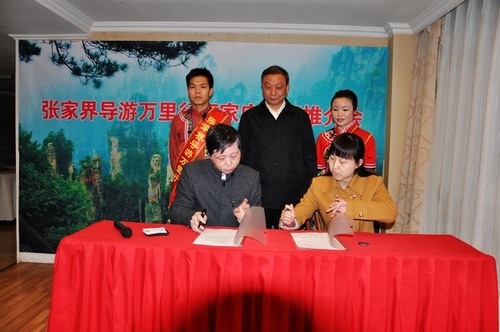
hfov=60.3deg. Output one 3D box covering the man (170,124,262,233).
[{"bbox_3d":[-0.193,0.439,2.357,0.530,1.290,0.680,2,3,-1],"label":"man"}]

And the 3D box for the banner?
[{"bbox_3d":[-0.481,-0.116,3.997,3.420,1.995,0.030,2,3,2],"label":"banner"}]

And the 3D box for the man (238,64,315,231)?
[{"bbox_3d":[0.176,0.210,2.830,0.510,1.720,0.300,2,3,4],"label":"man"}]

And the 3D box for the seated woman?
[{"bbox_3d":[0.470,0.471,2.330,0.580,1.270,0.660,2,3,12],"label":"seated woman"}]

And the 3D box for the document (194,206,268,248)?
[{"bbox_3d":[-0.080,0.282,2.033,0.335,0.125,0.320,2,3,2],"label":"document"}]

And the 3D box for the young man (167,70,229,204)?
[{"bbox_3d":[-0.328,0.201,2.891,0.450,1.700,0.280,2,3,-1],"label":"young man"}]

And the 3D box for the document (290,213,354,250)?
[{"bbox_3d":[0.345,0.309,2.006,0.275,0.100,0.320,2,3,2],"label":"document"}]

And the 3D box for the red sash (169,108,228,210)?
[{"bbox_3d":[-0.338,-0.032,2.849,0.410,0.690,0.220,2,3,-1],"label":"red sash"}]

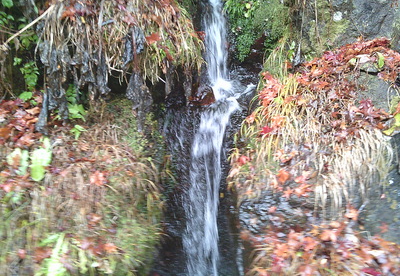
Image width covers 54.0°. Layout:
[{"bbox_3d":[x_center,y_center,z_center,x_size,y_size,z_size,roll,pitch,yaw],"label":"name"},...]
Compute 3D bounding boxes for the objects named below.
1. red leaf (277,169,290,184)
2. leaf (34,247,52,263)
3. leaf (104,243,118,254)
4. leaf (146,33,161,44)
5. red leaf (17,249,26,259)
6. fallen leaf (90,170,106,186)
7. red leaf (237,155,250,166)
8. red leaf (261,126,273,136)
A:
[{"bbox_3d":[0.340,0.157,1.600,0.057,0.066,0.012,0,-24,6],"label":"red leaf"},{"bbox_3d":[-0.566,0.421,1.420,0.065,0.012,0.058,0,57,-3],"label":"leaf"},{"bbox_3d":[-0.322,0.402,1.430,0.051,0.012,0.044,0,57,-7],"label":"leaf"},{"bbox_3d":[-0.204,-0.436,1.720,0.061,0.062,0.012,0,-21,0],"label":"leaf"},{"bbox_3d":[-0.645,0.417,1.420,0.036,0.012,0.036,0,60,0],"label":"red leaf"},{"bbox_3d":[-0.393,0.157,1.520,0.062,0.066,0.012,0,-27,-3],"label":"fallen leaf"},{"bbox_3d":[0.178,0.092,1.610,0.057,0.054,0.012,0,-27,6],"label":"red leaf"},{"bbox_3d":[0.283,-0.028,1.670,0.051,0.012,0.050,0,60,7],"label":"red leaf"}]

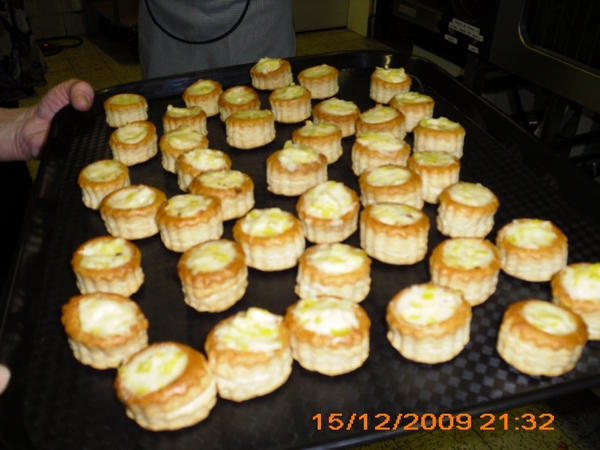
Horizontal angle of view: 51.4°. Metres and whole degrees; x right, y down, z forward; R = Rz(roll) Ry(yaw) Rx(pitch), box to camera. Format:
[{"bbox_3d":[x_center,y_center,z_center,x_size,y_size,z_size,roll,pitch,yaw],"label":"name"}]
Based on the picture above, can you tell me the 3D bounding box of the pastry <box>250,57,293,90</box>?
[{"bbox_3d":[-0.034,-0.190,0.780,0.050,0.027,0.050,-4,31,-2],"label":"pastry"}]

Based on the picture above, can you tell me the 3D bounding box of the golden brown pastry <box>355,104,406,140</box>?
[{"bbox_3d":[0.073,-0.090,0.563,0.044,0.022,0.044,-3,31,0],"label":"golden brown pastry"}]

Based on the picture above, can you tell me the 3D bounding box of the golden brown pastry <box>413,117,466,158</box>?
[{"bbox_3d":[0.132,-0.084,0.592,0.047,0.026,0.047,5,32,12],"label":"golden brown pastry"}]

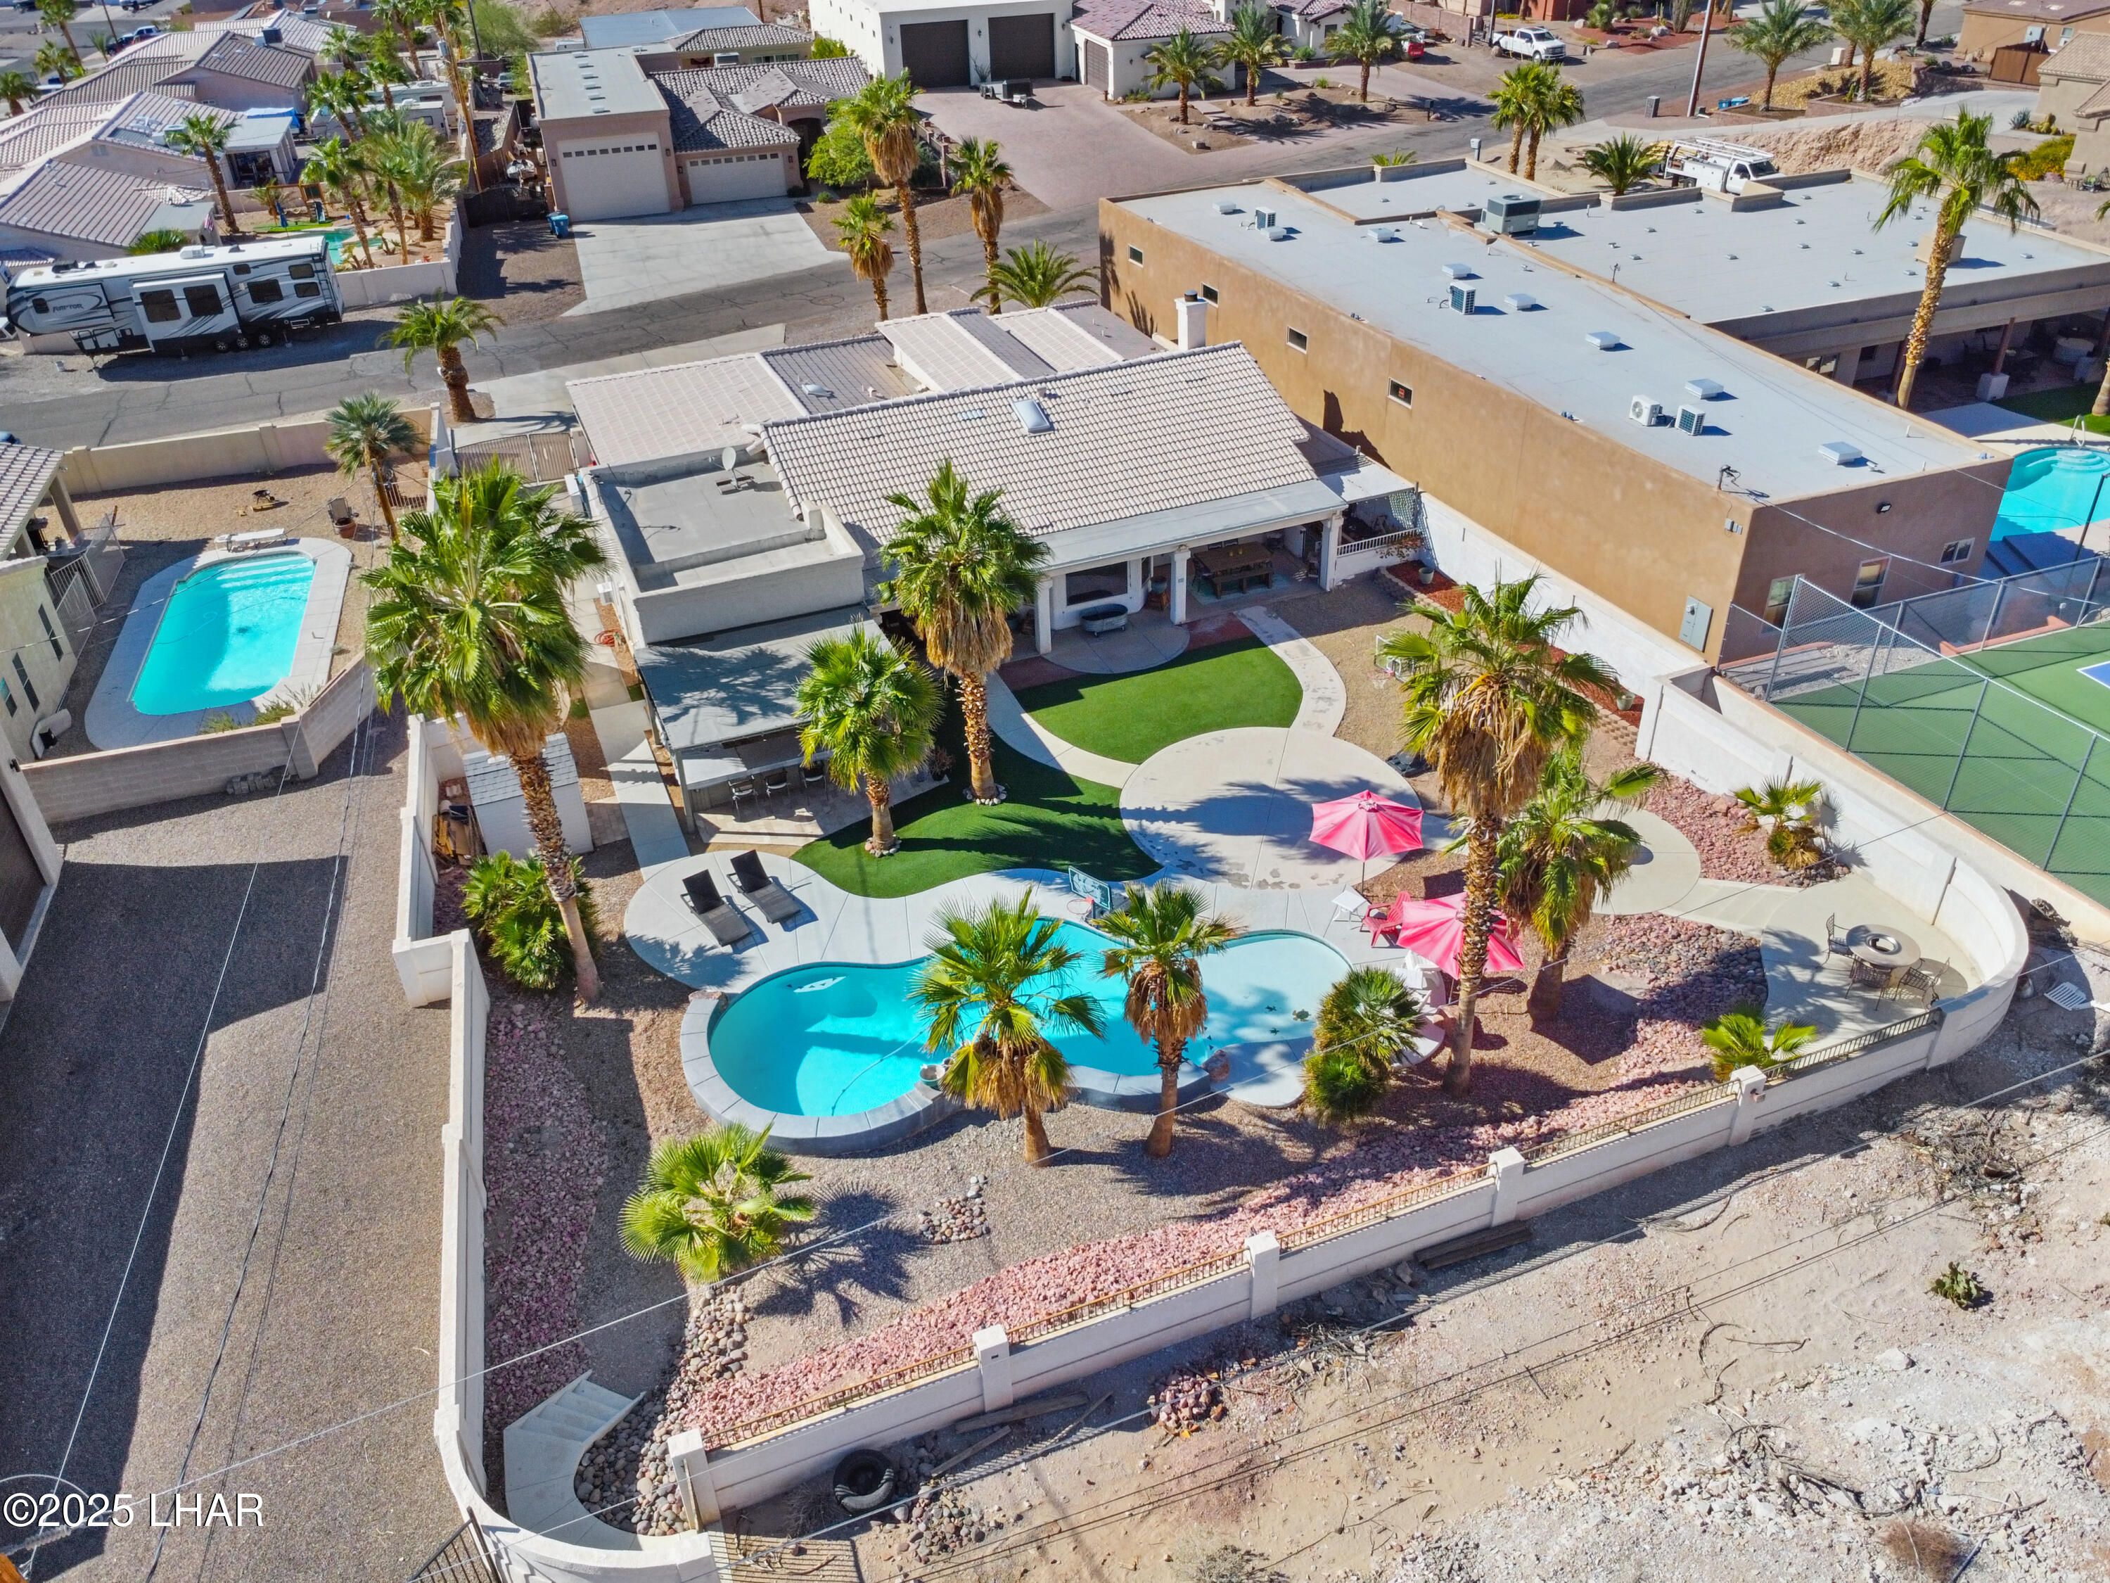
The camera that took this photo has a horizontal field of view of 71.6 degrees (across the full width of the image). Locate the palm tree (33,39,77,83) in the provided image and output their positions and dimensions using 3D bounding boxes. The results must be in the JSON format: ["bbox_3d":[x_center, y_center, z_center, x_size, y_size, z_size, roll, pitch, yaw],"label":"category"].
[{"bbox_3d":[-83.346,-60.705,122.394,3.500,4.700,3.500,-13,35,-16],"label":"palm tree"}]

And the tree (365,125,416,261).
[{"bbox_3d":[-34.085,-30.660,76.273,2.600,6.300,2.600,-15,34,-18],"label":"tree"}]

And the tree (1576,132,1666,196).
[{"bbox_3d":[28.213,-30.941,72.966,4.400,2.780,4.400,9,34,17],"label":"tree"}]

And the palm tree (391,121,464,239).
[{"bbox_3d":[-33.758,-32.016,76.923,4.200,5.800,4.200,-13,35,-16],"label":"palm tree"}]

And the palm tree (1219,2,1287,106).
[{"bbox_3d":[12.086,-44.688,89.329,4.500,5.240,4.500,2,32,7],"label":"palm tree"}]

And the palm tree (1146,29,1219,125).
[{"bbox_3d":[7.853,-44.105,90.229,4.400,5.500,4.400,0,33,5],"label":"palm tree"}]

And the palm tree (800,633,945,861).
[{"bbox_3d":[-3.712,-0.874,30.008,3.100,4.930,3.100,-7,32,-7],"label":"palm tree"}]

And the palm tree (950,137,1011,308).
[{"bbox_3d":[-2.860,-23.094,60.550,2.800,6.960,2.800,-3,32,-1],"label":"palm tree"}]

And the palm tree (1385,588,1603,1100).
[{"bbox_3d":[7.150,1.222,23.843,3.500,10.000,3.500,-13,35,-16],"label":"palm tree"}]

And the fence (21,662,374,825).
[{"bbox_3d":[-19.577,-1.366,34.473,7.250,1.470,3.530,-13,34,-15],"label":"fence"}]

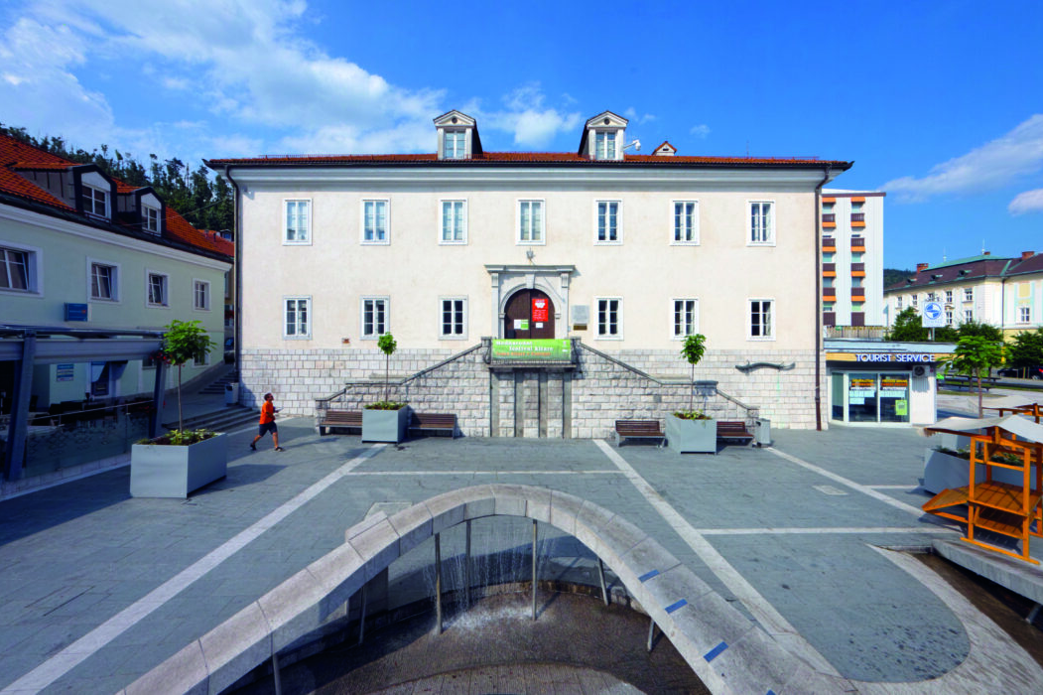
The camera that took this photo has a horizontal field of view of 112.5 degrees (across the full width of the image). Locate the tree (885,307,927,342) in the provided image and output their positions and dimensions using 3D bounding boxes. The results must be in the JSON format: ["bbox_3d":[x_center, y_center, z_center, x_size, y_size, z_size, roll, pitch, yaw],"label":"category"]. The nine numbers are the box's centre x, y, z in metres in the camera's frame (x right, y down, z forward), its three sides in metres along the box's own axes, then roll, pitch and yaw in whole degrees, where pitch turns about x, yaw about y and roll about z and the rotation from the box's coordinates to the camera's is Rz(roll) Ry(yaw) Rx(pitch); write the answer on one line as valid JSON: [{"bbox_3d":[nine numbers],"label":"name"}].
[{"bbox_3d":[37.600,-0.200,34.000,3.200,7.300,3.200,0,0,-1],"label":"tree"}]

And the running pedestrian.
[{"bbox_3d":[-7.670,2.240,10.450,0.920,1.720,0.520,0,0,-9],"label":"running pedestrian"}]

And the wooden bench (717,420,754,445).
[{"bbox_3d":[7.312,3.083,12.379,1.591,0.807,0.655,0,0,-1],"label":"wooden bench"}]

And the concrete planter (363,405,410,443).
[{"bbox_3d":[-4.657,2.615,12.028,1.170,1.111,1.135,0,0,-1],"label":"concrete planter"}]

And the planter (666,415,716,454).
[{"bbox_3d":[5.803,2.937,11.969,1.170,1.111,1.147,0,0,-1],"label":"planter"}]

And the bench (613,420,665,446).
[{"bbox_3d":[4.177,3.042,12.355,1.591,0.807,0.655,0,0,-1],"label":"bench"}]

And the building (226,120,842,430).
[{"bbox_3d":[0.351,-4.329,22.581,27.144,15.561,19.422,0,0,-1],"label":"building"}]

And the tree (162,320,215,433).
[{"bbox_3d":[-7.418,0.725,7.780,0.913,2.691,0.913,0,0,-1],"label":"tree"}]

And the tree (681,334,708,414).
[{"bbox_3d":[5.920,0.959,11.969,0.831,2.831,0.831,0,0,-1],"label":"tree"}]

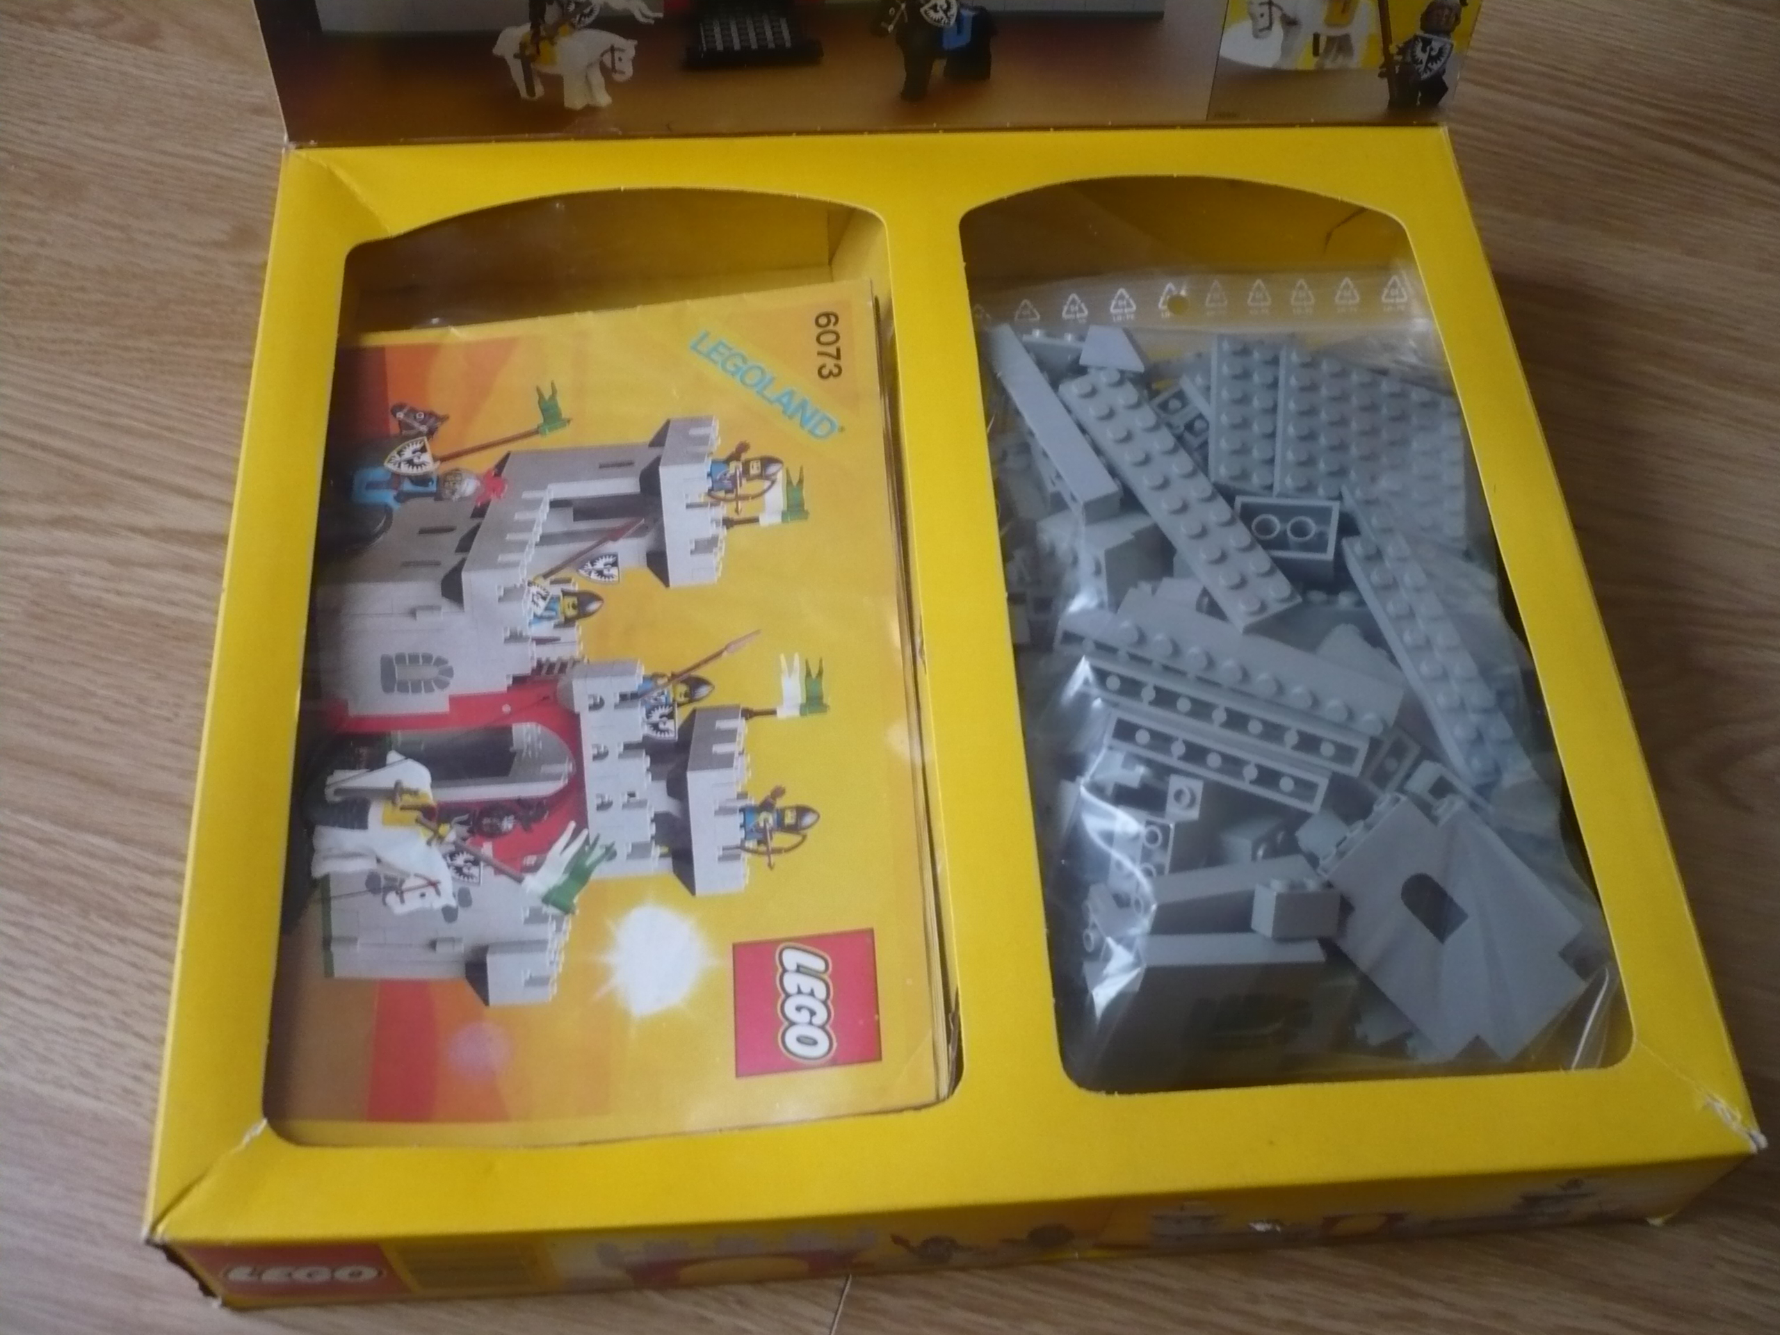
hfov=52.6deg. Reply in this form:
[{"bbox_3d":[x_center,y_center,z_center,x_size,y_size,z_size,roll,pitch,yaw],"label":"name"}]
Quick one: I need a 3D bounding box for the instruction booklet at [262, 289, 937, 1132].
[{"bbox_3d":[-0.067,0.000,0.390,0.142,0.006,0.214,-6,55,2],"label":"instruction booklet"}]

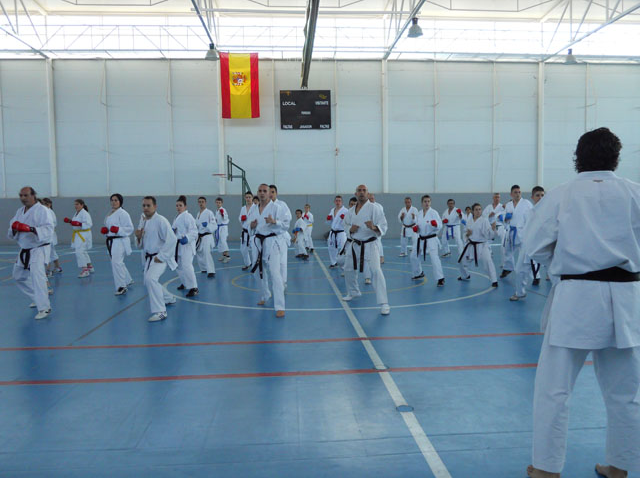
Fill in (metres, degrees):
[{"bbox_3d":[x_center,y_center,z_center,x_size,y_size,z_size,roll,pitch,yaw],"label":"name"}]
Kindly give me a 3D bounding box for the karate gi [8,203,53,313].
[{"bbox_3d":[-3.901,0.240,7.004,0.600,1.435,0.720,0,4,8],"label":"karate gi"}]

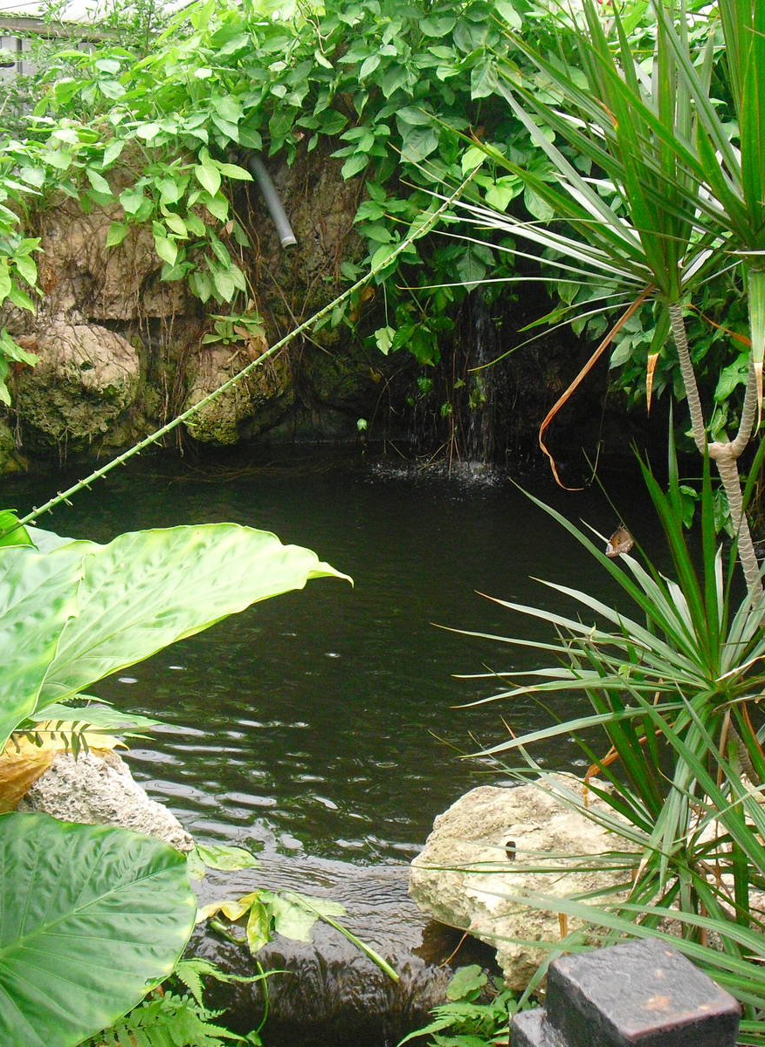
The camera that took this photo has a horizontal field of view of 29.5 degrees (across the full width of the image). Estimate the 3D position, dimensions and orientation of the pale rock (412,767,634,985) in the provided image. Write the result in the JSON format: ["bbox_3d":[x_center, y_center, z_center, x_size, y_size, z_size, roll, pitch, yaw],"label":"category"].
[{"bbox_3d":[0.237,0.576,2.350,0.390,0.290,0.340,2,14,6],"label":"pale rock"}]

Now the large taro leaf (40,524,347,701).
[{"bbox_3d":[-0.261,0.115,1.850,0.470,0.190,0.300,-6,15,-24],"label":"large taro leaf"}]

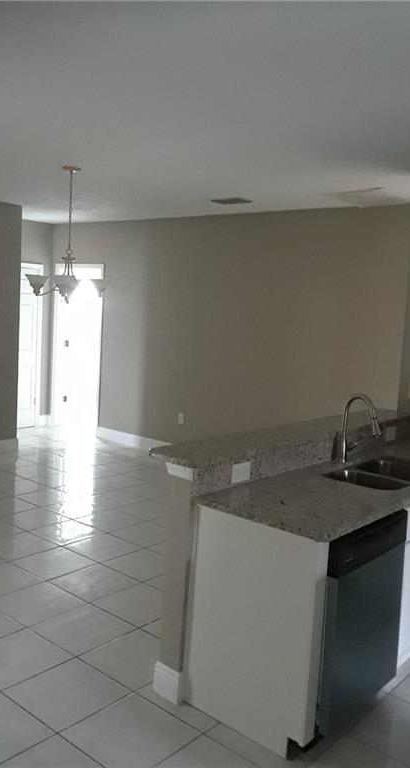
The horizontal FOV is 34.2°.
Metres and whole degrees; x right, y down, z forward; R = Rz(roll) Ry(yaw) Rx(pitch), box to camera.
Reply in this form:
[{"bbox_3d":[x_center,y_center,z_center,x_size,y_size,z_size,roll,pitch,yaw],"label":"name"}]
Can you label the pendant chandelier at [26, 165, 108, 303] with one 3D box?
[{"bbox_3d":[-1.016,-1.108,4.991,0.610,0.988,0.610,3,6,0],"label":"pendant chandelier"}]

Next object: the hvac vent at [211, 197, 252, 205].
[{"bbox_3d":[0.235,-1.653,6.036,0.330,0.025,0.220,9,8,41],"label":"hvac vent"}]

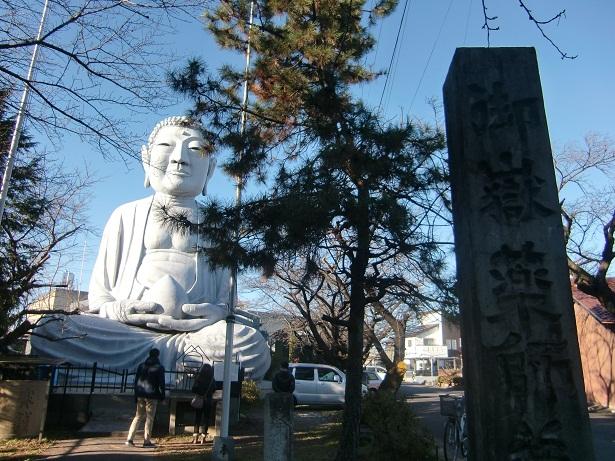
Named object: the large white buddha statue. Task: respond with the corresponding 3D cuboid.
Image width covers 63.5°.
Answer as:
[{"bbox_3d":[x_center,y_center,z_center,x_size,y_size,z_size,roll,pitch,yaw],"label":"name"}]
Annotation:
[{"bbox_3d":[-8.520,0.402,29.158,12.700,16.500,9.500,6,-16,-17],"label":"large white buddha statue"}]

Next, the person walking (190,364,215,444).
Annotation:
[{"bbox_3d":[-2.057,3.376,9.751,0.480,1.530,0.380,3,-16,-6],"label":"person walking"}]

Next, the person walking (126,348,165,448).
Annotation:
[{"bbox_3d":[-2.834,2.974,8.751,0.570,1.730,0.480,2,-16,-3],"label":"person walking"}]

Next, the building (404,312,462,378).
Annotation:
[{"bbox_3d":[15.225,14.608,60.476,7.800,7.800,8.000,-4,-16,17],"label":"building"}]

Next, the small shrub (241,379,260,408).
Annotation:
[{"bbox_3d":[-2.094,5.869,17.970,0.900,1.150,0.850,1,-16,0],"label":"small shrub"}]

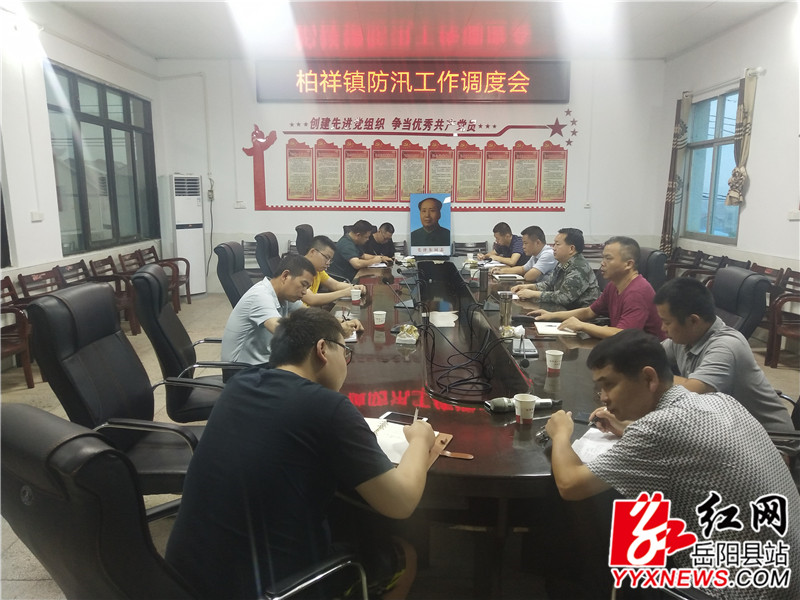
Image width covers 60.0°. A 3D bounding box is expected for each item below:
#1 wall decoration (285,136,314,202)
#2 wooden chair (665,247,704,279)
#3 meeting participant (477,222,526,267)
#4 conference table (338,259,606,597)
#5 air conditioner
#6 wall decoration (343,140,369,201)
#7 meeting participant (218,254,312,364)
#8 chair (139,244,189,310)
[{"bbox_3d":[-1.487,-1.939,10.335,0.390,0.920,0.025,0,9,1],"label":"wall decoration"},{"bbox_3d":[3.482,-0.229,8.874,0.570,0.830,0.570,0,9,1],"label":"wooden chair"},{"bbox_3d":[1.150,-0.262,7.700,0.800,1.200,0.520,-3,9,-18],"label":"meeting participant"},{"bbox_3d":[0.359,0.356,5.228,1.620,0.755,6.600,0,9,1],"label":"conference table"},{"bbox_3d":[-3.131,-0.907,10.064,0.350,1.750,0.500,7,12,38],"label":"air conditioner"},{"bbox_3d":[-0.643,-1.922,10.322,0.390,0.920,0.025,0,9,1],"label":"wall decoration"},{"bbox_3d":[-0.634,0.341,3.955,0.800,1.190,0.520,1,9,5],"label":"meeting participant"},{"bbox_3d":[-3.121,-0.309,9.290,0.580,0.820,0.580,0,9,1],"label":"chair"}]

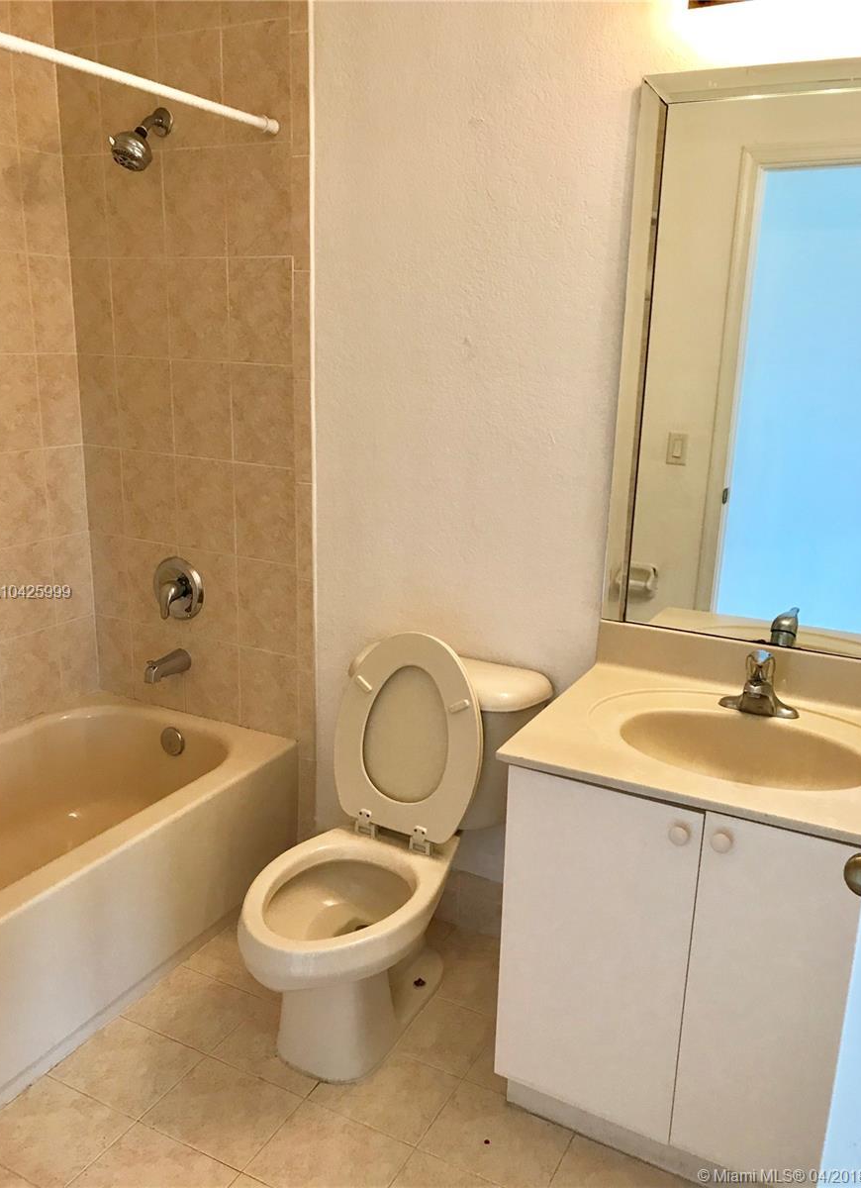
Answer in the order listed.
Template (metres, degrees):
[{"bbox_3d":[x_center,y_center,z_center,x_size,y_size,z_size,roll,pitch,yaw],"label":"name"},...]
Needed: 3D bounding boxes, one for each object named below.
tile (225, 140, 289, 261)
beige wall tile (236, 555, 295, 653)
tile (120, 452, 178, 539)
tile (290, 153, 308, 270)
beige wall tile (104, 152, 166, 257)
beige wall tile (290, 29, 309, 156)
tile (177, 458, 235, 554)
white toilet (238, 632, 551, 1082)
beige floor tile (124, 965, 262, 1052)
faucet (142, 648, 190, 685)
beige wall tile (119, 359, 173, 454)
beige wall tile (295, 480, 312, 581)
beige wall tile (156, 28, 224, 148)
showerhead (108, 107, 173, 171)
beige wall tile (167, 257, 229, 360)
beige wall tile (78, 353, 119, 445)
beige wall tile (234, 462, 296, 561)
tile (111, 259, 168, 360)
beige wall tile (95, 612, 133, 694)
[{"bbox_3d":[-0.412,-0.949,2.328,0.198,0.254,0.012,10,18,26],"label":"tile"},{"bbox_3d":[-0.442,0.034,2.610,0.198,0.254,0.012,10,18,26],"label":"beige wall tile"},{"bbox_3d":[-0.800,-0.274,2.748,0.200,0.258,0.010,9,17,26],"label":"tile"},{"bbox_3d":[-0.307,-0.910,2.308,0.049,0.255,0.010,9,17,26],"label":"tile"},{"bbox_3d":[-0.766,-1.011,2.504,0.198,0.254,0.012,10,18,26],"label":"beige wall tile"},{"bbox_3d":[-0.299,-1.155,2.233,0.051,0.257,0.010,9,17,26],"label":"beige wall tile"},{"bbox_3d":[-0.617,-0.245,2.648,0.198,0.255,0.010,9,17,26],"label":"tile"},{"bbox_3d":[-0.109,0.560,2.150,0.515,0.860,0.750,9,17,26],"label":"white toilet"},{"bbox_3d":[-0.547,0.955,2.214,0.252,0.010,0.202,9,17,26],"label":"beige floor tile"},{"bbox_3d":[-0.763,0.210,2.774,0.060,0.072,0.138,9,17,26],"label":"faucet"},{"bbox_3d":[-0.781,-0.519,2.645,0.198,0.254,0.012,10,18,26],"label":"beige wall tile"},{"bbox_3d":[-0.323,-0.157,2.494,0.052,0.255,0.012,10,18,26],"label":"beige wall tile"},{"bbox_3d":[-0.589,-1.241,2.375,0.198,0.255,0.010,9,17,26],"label":"beige wall tile"},{"bbox_3d":[-0.719,-1.121,2.370,0.094,0.176,0.173,9,17,26],"label":"showerhead"},{"bbox_3d":[-0.597,-0.734,2.486,0.198,0.254,0.012,10,18,26],"label":"beige wall tile"},{"bbox_3d":[-0.941,-0.548,2.737,0.148,0.257,0.010,9,17,26],"label":"beige wall tile"},{"bbox_3d":[-0.438,-0.215,2.554,0.201,0.257,0.010,9,17,26],"label":"beige wall tile"},{"bbox_3d":[-0.781,-0.772,2.600,0.198,0.255,0.010,9,17,26],"label":"tile"},{"bbox_3d":[-0.958,0.185,2.932,0.146,0.240,0.012,10,18,26],"label":"beige wall tile"}]

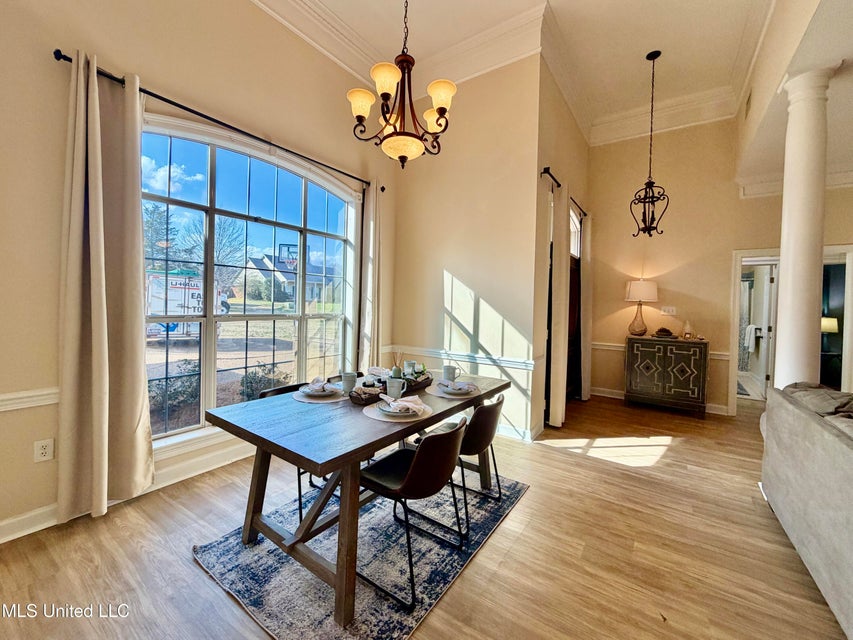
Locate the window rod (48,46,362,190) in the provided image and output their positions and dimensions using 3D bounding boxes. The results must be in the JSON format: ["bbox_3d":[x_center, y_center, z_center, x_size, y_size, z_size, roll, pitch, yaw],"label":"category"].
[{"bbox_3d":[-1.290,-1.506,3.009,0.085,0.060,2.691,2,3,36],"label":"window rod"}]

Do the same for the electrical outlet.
[{"bbox_3d":[-2.219,0.759,2.005,0.010,0.118,0.074,2,3,36],"label":"electrical outlet"}]

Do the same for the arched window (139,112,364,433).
[{"bbox_3d":[-1.415,-0.347,3.127,0.150,2.409,2.099,2,3,36],"label":"arched window"}]

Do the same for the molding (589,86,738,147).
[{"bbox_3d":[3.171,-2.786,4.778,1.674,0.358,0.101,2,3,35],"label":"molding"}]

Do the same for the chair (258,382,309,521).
[{"bbox_3d":[-0.778,0.840,2.241,0.560,0.779,0.488,2,3,36],"label":"chair"}]

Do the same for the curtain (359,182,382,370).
[{"bbox_3d":[-0.666,-0.223,4.052,0.142,2.788,0.310,2,3,35],"label":"curtain"}]

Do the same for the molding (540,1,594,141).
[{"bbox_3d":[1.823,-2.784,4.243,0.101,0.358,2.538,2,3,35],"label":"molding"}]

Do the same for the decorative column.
[{"bbox_3d":[2.595,-0.178,2.398,0.243,2.943,0.243,2,3,35],"label":"decorative column"}]

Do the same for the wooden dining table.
[{"bbox_3d":[-0.277,0.874,2.288,1.008,0.769,1.782,2,3,35],"label":"wooden dining table"}]

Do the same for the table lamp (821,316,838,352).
[{"bbox_3d":[6.789,0.248,5.900,0.340,0.610,0.340,2,3,35],"label":"table lamp"}]

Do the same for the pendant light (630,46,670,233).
[{"bbox_3d":[2.464,-1.897,3.778,0.370,1.947,0.370,2,3,36],"label":"pendant light"}]

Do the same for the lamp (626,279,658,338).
[{"bbox_3d":[2.978,-0.154,4.770,0.375,0.772,0.360,2,3,36],"label":"lamp"}]

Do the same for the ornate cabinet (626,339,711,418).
[{"bbox_3d":[3.231,0.737,4.683,0.891,0.956,0.338,2,3,35],"label":"ornate cabinet"}]

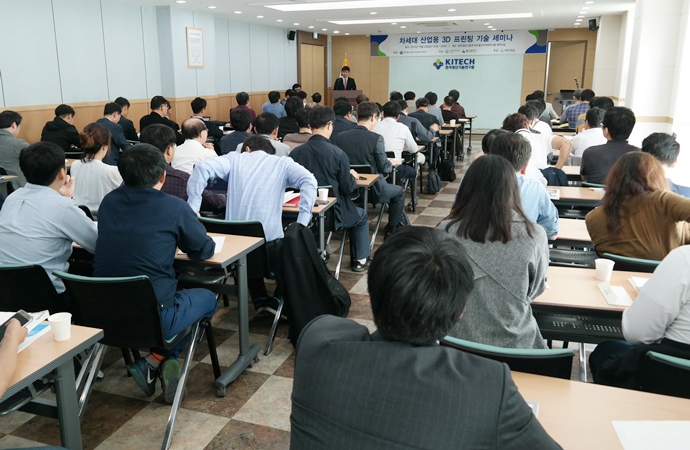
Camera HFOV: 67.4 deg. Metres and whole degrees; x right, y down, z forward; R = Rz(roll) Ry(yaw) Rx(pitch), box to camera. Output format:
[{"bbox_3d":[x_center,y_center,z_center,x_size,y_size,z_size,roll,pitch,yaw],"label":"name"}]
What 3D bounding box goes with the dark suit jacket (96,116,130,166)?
[{"bbox_3d":[-2.564,-0.914,5.772,0.480,0.630,0.420,7,17,19],"label":"dark suit jacket"}]

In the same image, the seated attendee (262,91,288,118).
[{"bbox_3d":[-1.182,-1.583,8.841,0.500,1.300,0.750,7,17,19],"label":"seated attendee"}]

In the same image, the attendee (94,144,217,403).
[{"bbox_3d":[-0.884,0.235,2.571,0.560,1.269,0.700,3,16,14],"label":"attendee"}]

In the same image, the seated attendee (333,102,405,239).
[{"bbox_3d":[0.289,-0.556,5.279,0.550,1.330,0.780,7,17,19],"label":"seated attendee"}]

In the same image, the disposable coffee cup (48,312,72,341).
[{"bbox_3d":[-1.006,0.362,1.827,0.074,0.077,0.074,0,16,0],"label":"disposable coffee cup"}]

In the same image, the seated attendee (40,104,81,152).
[{"bbox_3d":[-2.989,-0.692,5.851,0.520,1.315,0.800,5,17,20],"label":"seated attendee"}]

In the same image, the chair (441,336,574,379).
[{"bbox_3d":[0.577,0.682,1.969,0.520,0.770,0.580,7,17,19],"label":"chair"}]

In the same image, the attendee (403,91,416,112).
[{"bbox_3d":[1.257,-1.880,9.692,0.500,1.280,0.780,6,17,19],"label":"attendee"}]

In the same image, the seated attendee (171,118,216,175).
[{"bbox_3d":[-1.175,-0.354,4.684,0.560,1.240,0.820,8,18,27],"label":"seated attendee"}]

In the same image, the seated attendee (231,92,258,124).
[{"bbox_3d":[-1.568,-1.577,8.669,0.520,1.300,0.800,7,18,22],"label":"seated attendee"}]

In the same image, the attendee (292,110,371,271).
[{"bbox_3d":[-0.058,-0.318,4.417,0.520,1.330,0.780,7,17,19],"label":"attendee"}]

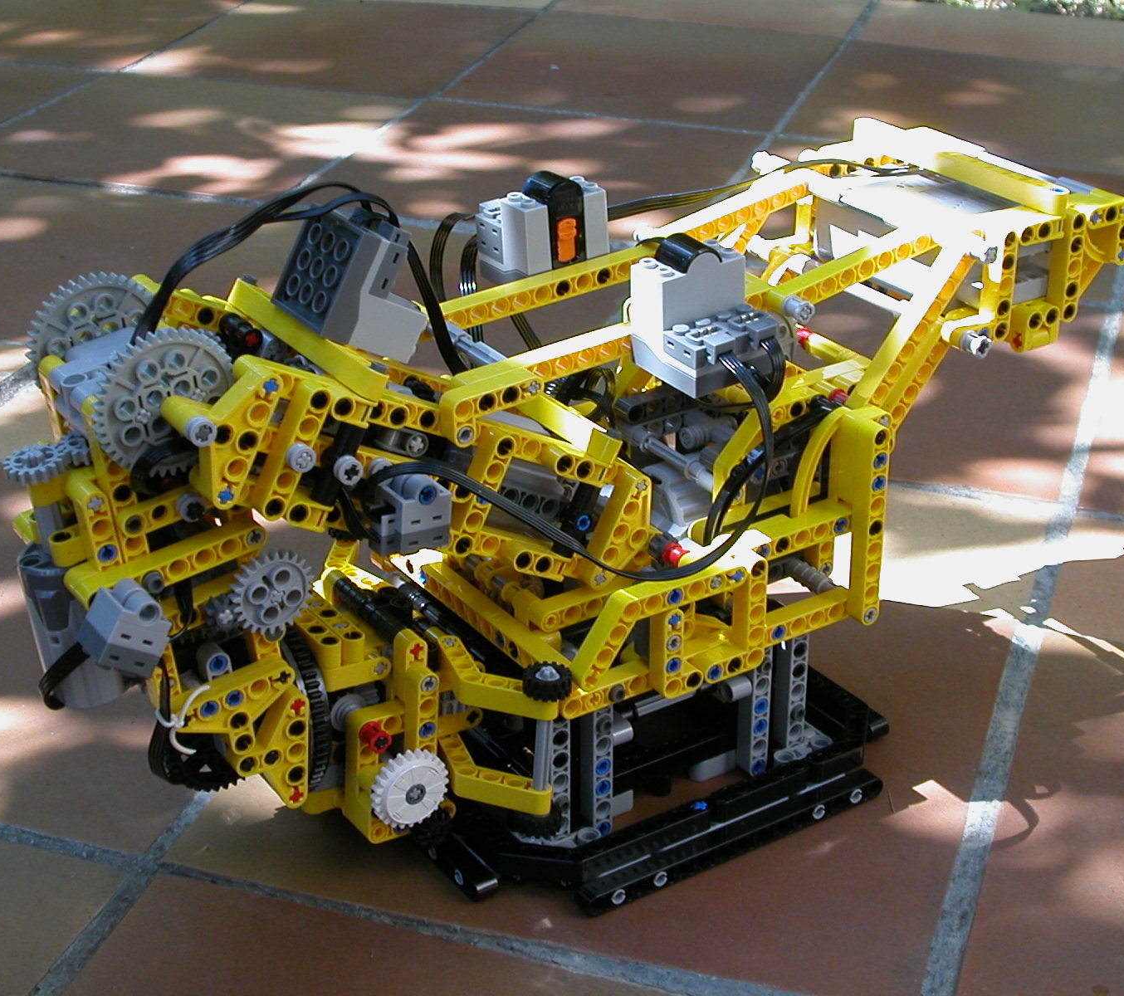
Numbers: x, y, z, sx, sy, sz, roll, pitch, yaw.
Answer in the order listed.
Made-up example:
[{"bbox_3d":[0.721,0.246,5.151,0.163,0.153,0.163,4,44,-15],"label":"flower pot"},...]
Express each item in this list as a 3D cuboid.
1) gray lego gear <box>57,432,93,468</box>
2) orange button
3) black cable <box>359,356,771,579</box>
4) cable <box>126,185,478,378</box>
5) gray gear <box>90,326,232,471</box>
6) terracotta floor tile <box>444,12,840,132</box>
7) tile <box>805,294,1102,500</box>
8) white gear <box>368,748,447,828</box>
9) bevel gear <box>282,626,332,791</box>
[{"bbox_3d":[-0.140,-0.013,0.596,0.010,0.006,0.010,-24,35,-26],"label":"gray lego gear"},{"bbox_3d":[0.002,-0.085,0.678,0.007,0.015,0.004,-19,32,-28],"label":"orange button"},{"bbox_3d":[0.006,-0.002,0.606,0.137,0.067,0.034,-16,31,-30],"label":"black cable"},{"bbox_3d":[-0.075,-0.056,0.597,0.115,0.073,0.032,-16,31,-30],"label":"cable"},{"bbox_3d":[-0.107,-0.026,0.560,0.042,0.042,0.007,-17,31,-30],"label":"gray gear"},{"bbox_3d":[0.064,-0.315,1.548,0.244,0.012,0.255,8,27,15],"label":"terracotta floor tile"},{"bbox_3d":[0.140,-0.062,1.041,0.240,0.012,0.240,9,28,16],"label":"tile"},{"bbox_3d":[-0.046,0.089,0.632,0.025,0.025,0.008,-17,31,-30],"label":"white gear"},{"bbox_3d":[-0.088,0.064,0.646,0.009,0.057,0.057,-11,28,-32],"label":"bevel gear"}]

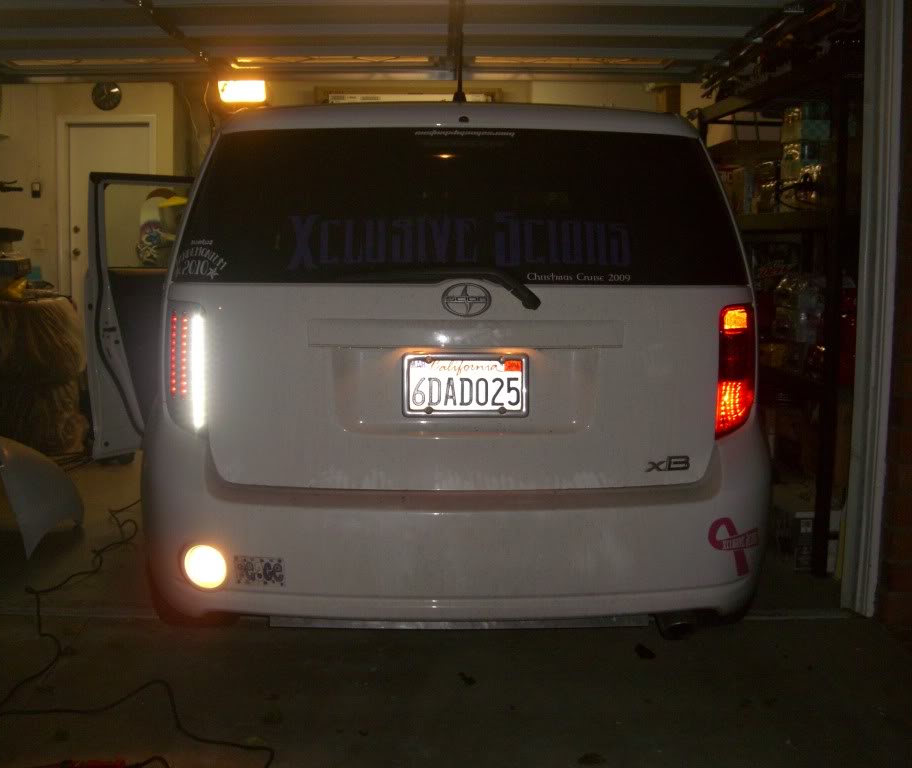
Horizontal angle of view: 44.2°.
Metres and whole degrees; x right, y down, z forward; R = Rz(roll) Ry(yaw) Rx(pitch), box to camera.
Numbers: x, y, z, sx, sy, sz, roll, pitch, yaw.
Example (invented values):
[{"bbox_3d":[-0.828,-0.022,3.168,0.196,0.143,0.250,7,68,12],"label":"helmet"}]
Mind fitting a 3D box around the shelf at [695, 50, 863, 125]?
[{"bbox_3d":[1.612,-1.253,4.832,0.600,0.110,2.000,1,7,1],"label":"shelf"}]

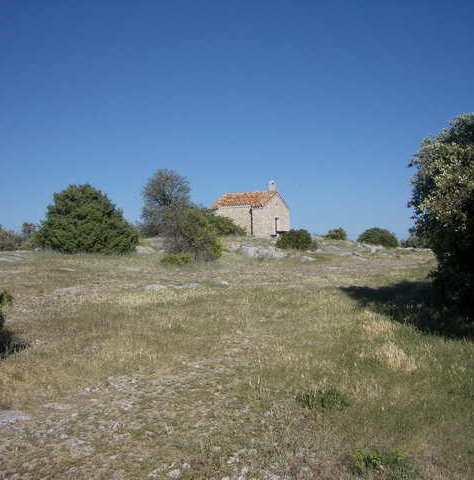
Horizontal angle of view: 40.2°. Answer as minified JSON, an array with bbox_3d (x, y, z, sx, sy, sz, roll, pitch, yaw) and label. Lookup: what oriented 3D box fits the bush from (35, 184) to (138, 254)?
[{"bbox_3d":[-11.358,-1.552,49.000,7.682,5.301,7.298,-1,0,-13],"label":"bush"}]

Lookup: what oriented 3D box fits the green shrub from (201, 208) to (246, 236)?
[{"bbox_3d":[-1.576,-1.576,60.000,4.841,2.689,4.356,-1,0,-2],"label":"green shrub"}]

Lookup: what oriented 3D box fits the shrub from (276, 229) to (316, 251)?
[{"bbox_3d":[4.791,-0.041,53.000,3.227,1.802,3.066,-1,0,5],"label":"shrub"}]

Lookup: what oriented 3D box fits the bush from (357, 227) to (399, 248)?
[{"bbox_3d":[13.557,-0.240,62.000,3.964,2.108,3.766,-1,0,12],"label":"bush"}]

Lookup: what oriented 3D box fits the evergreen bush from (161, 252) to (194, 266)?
[{"bbox_3d":[-3.506,1.130,37.500,1.827,0.811,1.644,-1,0,-5],"label":"evergreen bush"}]

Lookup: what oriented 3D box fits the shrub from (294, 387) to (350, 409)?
[{"bbox_3d":[0.815,1.494,6.100,0.520,0.192,0.468,-1,0,8],"label":"shrub"}]

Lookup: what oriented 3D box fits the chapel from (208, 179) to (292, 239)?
[{"bbox_3d":[1.524,-3.196,69.444,6.422,5.868,5.726,-1,0,34],"label":"chapel"}]

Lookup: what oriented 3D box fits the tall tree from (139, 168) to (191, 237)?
[{"bbox_3d":[-6.851,-3.497,62.000,5.096,6.707,4.841,-1,0,-6],"label":"tall tree"}]

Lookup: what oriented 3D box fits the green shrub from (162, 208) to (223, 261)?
[{"bbox_3d":[-2.689,-0.309,40.000,3.653,3.153,3.288,-1,0,-4],"label":"green shrub"}]

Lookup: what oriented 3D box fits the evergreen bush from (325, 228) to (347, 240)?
[{"bbox_3d":[10.148,-0.561,66.000,2.210,1.224,2.100,-1,0,9],"label":"evergreen bush"}]

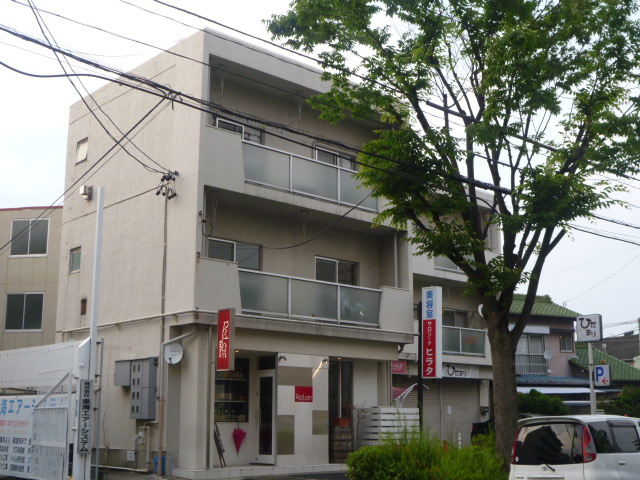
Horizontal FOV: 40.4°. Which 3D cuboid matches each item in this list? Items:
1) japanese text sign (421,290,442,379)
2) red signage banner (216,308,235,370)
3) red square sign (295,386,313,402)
[{"bbox_3d":[2.780,2.310,21.537,0.206,2.253,0.464,11,-16,-41],"label":"japanese text sign"},{"bbox_3d":[-1.887,2.022,17.549,0.118,1.216,0.434,11,-16,-41],"label":"red signage banner"},{"bbox_3d":[-0.359,3.523,19.810,0.538,0.346,0.030,11,-16,-41],"label":"red square sign"}]

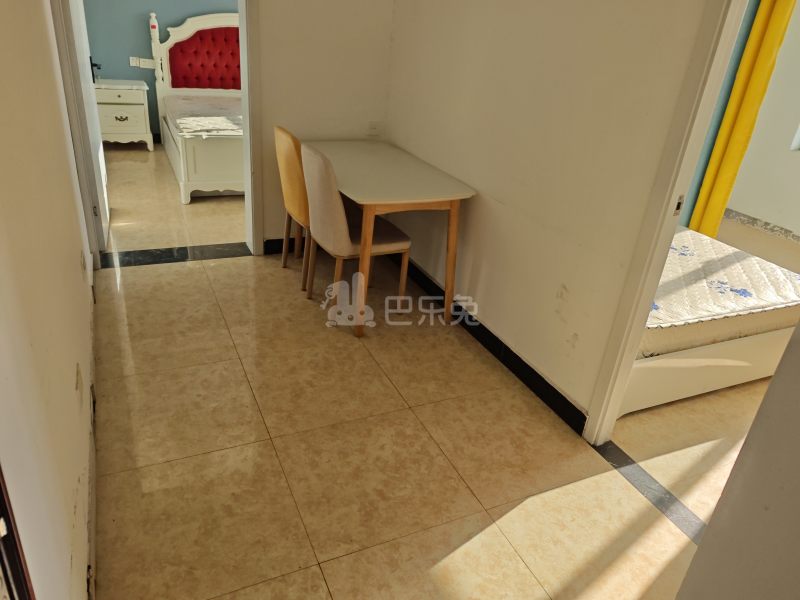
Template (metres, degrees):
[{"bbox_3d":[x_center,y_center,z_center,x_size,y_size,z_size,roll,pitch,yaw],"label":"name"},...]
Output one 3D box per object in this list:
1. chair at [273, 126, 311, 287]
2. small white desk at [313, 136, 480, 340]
[{"bbox_3d":[-0.451,-0.556,3.366,0.500,0.885,0.450,-9,29,-27],"label":"chair"},{"bbox_3d":[-0.191,-0.402,3.253,0.707,0.759,1.391,-7,28,-25],"label":"small white desk"}]

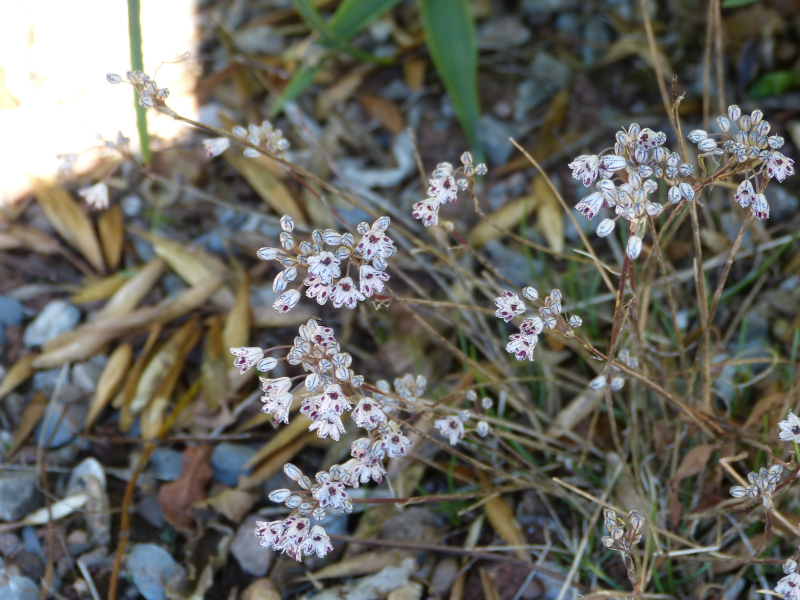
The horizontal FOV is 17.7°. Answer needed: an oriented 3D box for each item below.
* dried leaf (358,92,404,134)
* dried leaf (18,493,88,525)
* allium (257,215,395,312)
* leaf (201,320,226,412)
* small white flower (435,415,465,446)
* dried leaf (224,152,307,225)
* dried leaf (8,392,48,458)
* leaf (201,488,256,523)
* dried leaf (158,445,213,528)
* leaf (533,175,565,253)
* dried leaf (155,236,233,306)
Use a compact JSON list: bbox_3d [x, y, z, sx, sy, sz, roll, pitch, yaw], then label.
[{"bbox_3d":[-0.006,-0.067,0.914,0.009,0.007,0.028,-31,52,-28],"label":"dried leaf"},{"bbox_3d":[-0.104,0.063,0.773,0.023,0.006,0.005,-20,46,-21],"label":"dried leaf"},{"bbox_3d":[-0.018,-0.009,0.605,0.032,0.022,0.024,0,42,0],"label":"allium"},{"bbox_3d":[-0.059,0.020,0.821,0.007,0.008,0.043,-1,42,-2],"label":"leaf"},{"bbox_3d":[0.014,0.035,0.700,0.009,0.008,0.007,10,45,10],"label":"small white flower"},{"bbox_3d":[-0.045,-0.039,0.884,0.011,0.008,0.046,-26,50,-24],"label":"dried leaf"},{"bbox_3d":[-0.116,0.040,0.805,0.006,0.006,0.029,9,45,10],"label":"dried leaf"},{"bbox_3d":[-0.051,0.061,0.781,0.015,0.008,0.011,26,50,24],"label":"leaf"},{"bbox_3d":[-0.064,0.057,0.780,0.013,0.012,0.034,7,43,8],"label":"dried leaf"},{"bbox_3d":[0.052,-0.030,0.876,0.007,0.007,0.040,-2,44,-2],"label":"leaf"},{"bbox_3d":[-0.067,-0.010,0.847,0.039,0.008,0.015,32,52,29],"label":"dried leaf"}]

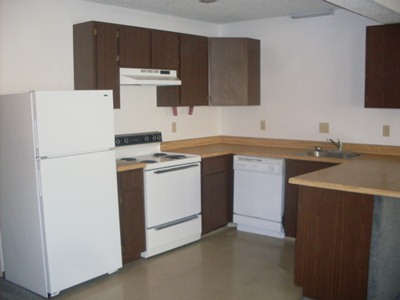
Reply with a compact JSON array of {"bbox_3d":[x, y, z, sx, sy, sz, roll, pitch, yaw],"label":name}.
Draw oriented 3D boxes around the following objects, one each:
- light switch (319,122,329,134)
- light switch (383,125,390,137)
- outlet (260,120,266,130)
[{"bbox_3d":[1.351,-0.241,4.793,0.116,0.115,0.013,5,9,41],"label":"light switch"},{"bbox_3d":[1.847,-0.192,4.358,0.071,0.115,0.013,5,9,41],"label":"light switch"},{"bbox_3d":[0.756,-0.300,5.315,0.071,0.115,0.013,5,9,41],"label":"outlet"}]

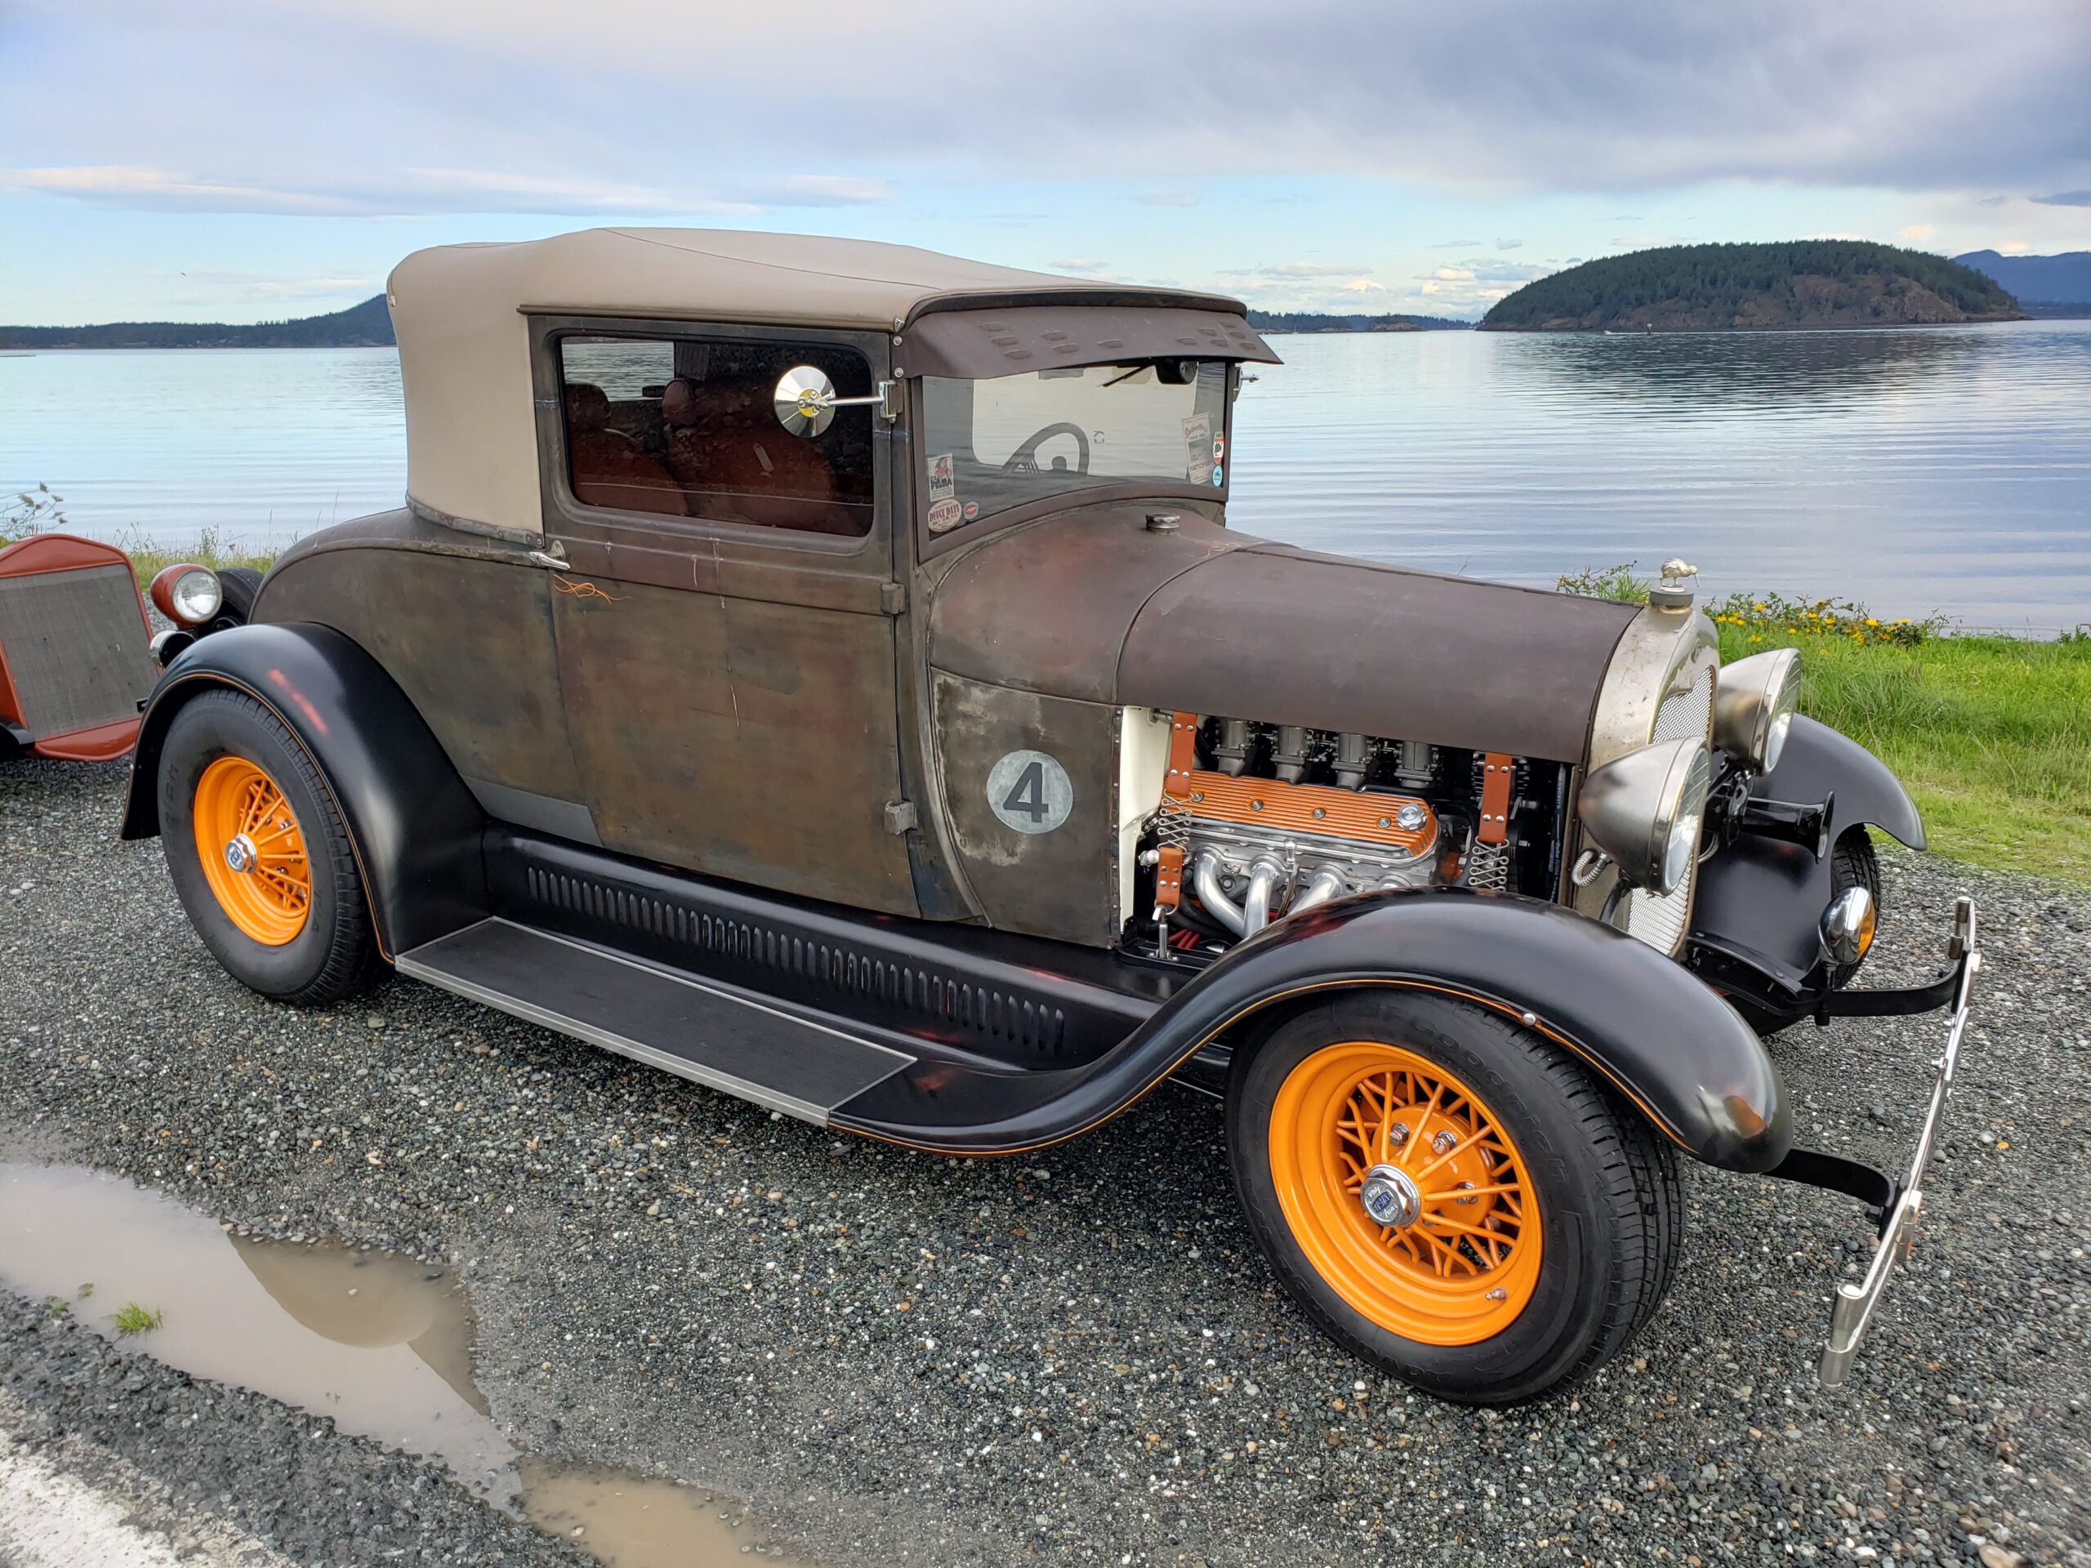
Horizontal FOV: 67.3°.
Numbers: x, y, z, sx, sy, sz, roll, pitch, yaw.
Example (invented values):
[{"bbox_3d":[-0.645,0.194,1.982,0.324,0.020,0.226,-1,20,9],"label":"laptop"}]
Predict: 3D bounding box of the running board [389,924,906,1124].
[{"bbox_3d":[-0.766,0.432,2.961,1.140,0.040,0.235,11,19,32],"label":"running board"}]

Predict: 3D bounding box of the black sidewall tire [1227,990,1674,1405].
[{"bbox_3d":[0.537,0.516,2.136,0.630,0.630,0.195,16,22,42],"label":"black sidewall tire"}]

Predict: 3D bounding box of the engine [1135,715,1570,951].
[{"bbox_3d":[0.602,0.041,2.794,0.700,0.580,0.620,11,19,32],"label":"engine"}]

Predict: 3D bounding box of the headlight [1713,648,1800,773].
[{"bbox_3d":[1.222,-0.134,2.774,0.165,0.232,0.230,11,19,32],"label":"headlight"}]

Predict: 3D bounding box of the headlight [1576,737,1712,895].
[{"bbox_3d":[0.814,0.035,2.185,0.165,0.232,0.230,11,19,32],"label":"headlight"}]

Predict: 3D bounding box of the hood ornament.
[{"bbox_3d":[0.978,-0.308,2.433,0.078,0.082,0.067,11,19,32],"label":"hood ornament"}]

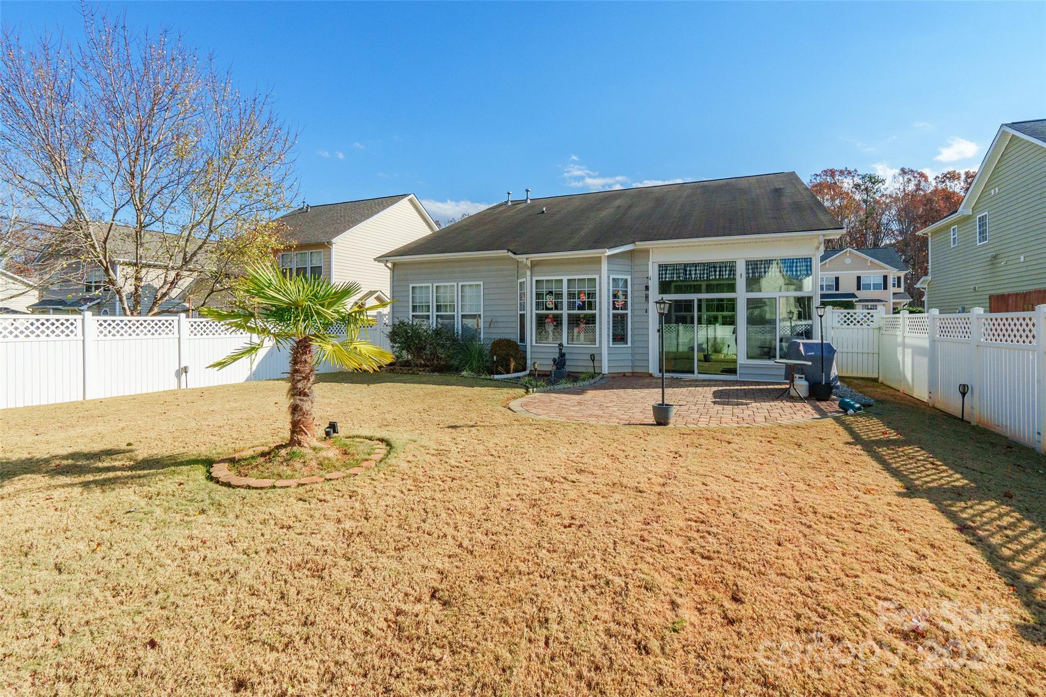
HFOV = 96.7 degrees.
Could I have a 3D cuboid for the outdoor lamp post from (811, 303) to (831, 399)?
[{"bbox_3d":[5.960,0.050,9.250,0.340,1.860,0.340,0,3,0],"label":"outdoor lamp post"}]

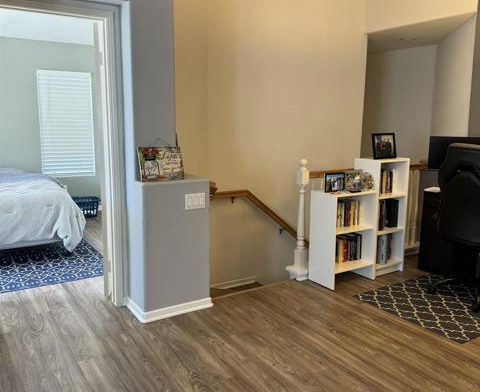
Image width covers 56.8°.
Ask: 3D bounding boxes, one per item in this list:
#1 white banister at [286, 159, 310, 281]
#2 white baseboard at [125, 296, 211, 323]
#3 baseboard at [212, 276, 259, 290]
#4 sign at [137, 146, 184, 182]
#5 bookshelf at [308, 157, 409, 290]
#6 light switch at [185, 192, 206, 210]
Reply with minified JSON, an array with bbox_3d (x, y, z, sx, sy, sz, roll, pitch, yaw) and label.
[{"bbox_3d":[0.556,0.212,3.966,0.158,1.086,0.158,-6,11,-31],"label":"white banister"},{"bbox_3d":[-0.545,0.809,3.410,0.540,0.077,0.398,-6,11,-31],"label":"white baseboard"},{"bbox_3d":[-0.055,0.947,4.792,0.604,0.076,0.014,-6,11,-31],"label":"baseboard"},{"bbox_3d":[-0.570,-0.227,3.204,0.319,0.239,0.015,-6,-6,-31],"label":"sign"},{"bbox_3d":[1.080,0.213,4.002,0.876,1.060,0.312,-6,11,-31],"label":"bookshelf"},{"bbox_3d":[-0.322,0.040,3.190,0.161,0.113,0.010,-6,11,-31],"label":"light switch"}]

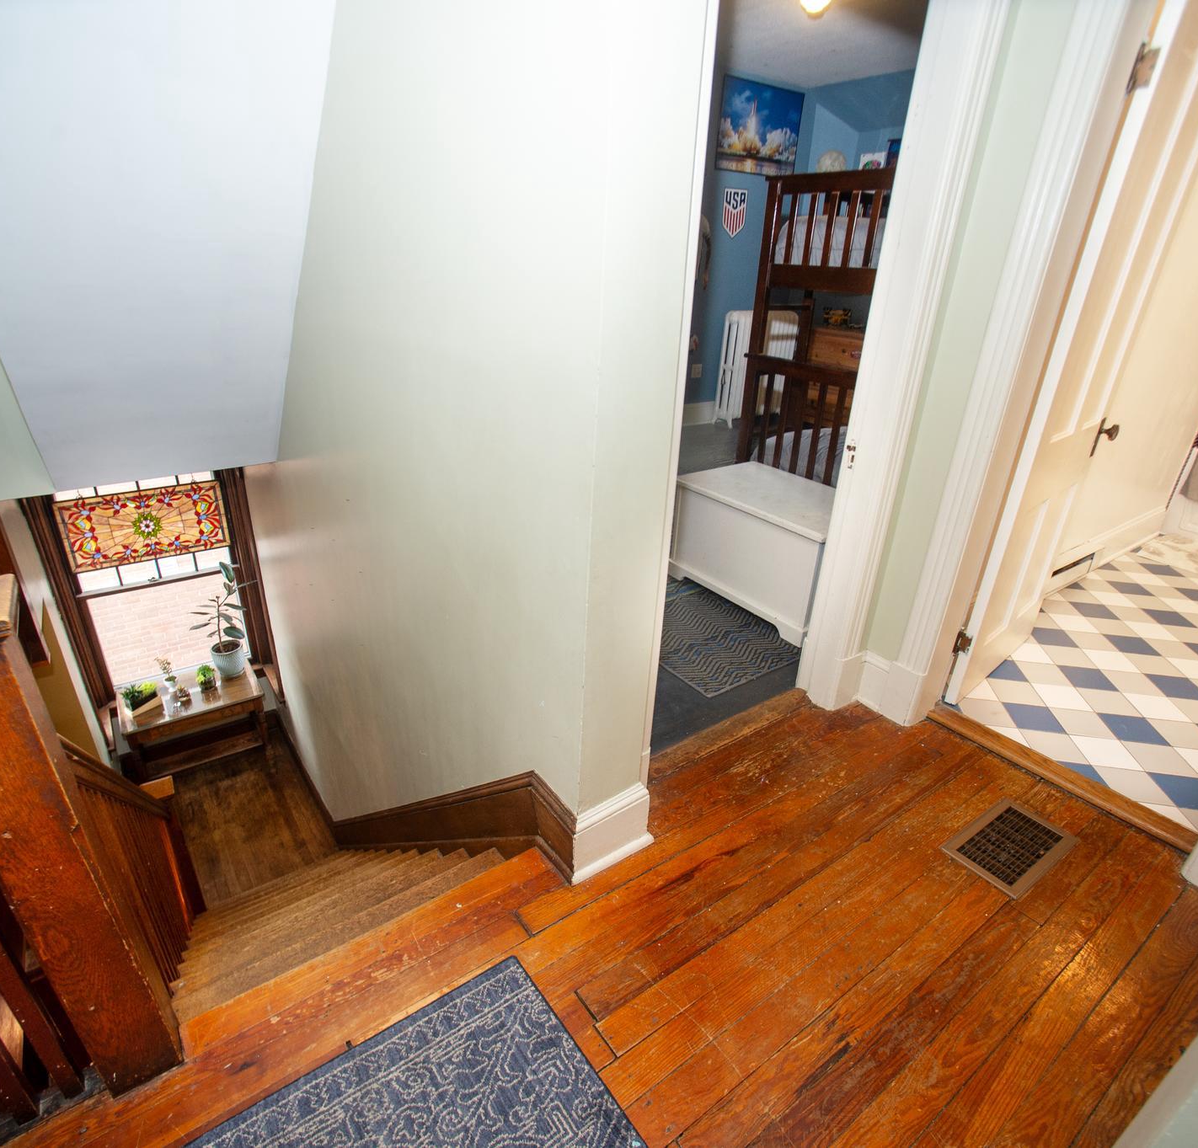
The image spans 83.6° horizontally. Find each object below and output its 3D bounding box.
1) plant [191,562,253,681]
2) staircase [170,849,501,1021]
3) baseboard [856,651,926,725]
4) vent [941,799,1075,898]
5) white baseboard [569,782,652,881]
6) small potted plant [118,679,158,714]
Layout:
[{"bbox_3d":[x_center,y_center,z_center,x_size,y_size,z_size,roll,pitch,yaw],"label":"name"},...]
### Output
[{"bbox_3d":[-2.981,0.375,5.307,0.400,0.960,0.340,-15,31,-32],"label":"plant"},{"bbox_3d":[-1.348,1.510,3.091,0.860,2.360,2.660,-17,32,-34],"label":"staircase"},{"bbox_3d":[1.023,0.398,2.345,0.045,0.215,0.200,-17,32,-34],"label":"baseboard"},{"bbox_3d":[1.150,0.749,1.868,0.360,0.012,0.197,-15,31,-32],"label":"vent"},{"bbox_3d":[0.036,0.663,1.735,0.258,0.200,0.036,-15,31,-32],"label":"white baseboard"},{"bbox_3d":[-3.431,0.934,5.035,0.150,0.160,0.210,18,30,29],"label":"small potted plant"}]

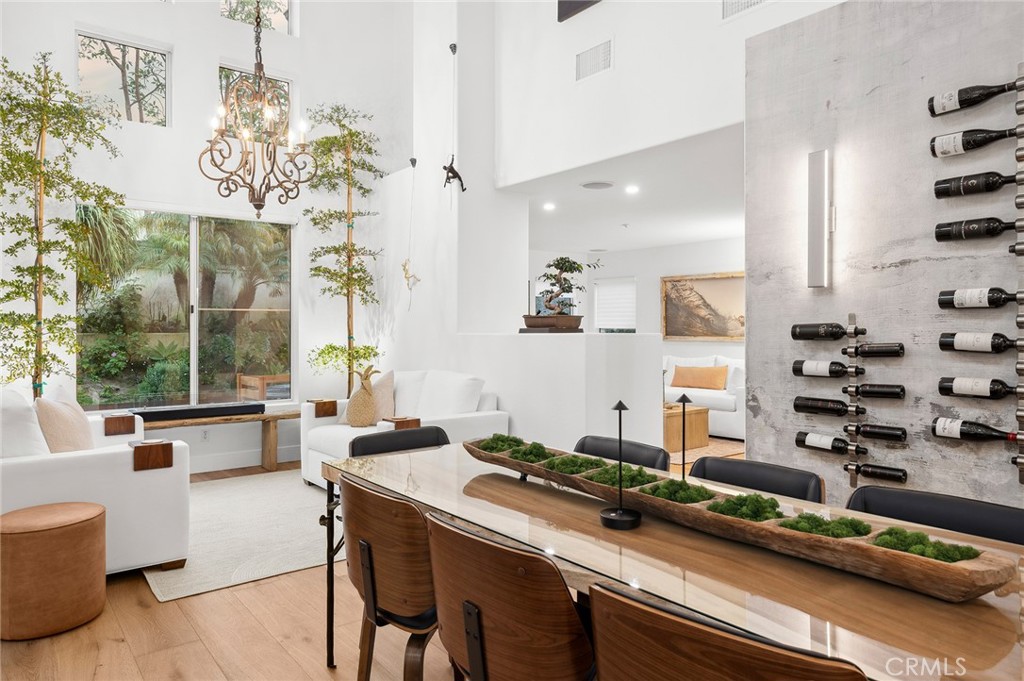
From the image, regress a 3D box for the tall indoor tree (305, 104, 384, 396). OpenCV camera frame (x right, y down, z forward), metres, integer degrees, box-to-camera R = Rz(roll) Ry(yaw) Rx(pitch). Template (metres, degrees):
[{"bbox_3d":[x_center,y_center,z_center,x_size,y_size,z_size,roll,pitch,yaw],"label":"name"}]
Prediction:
[{"bbox_3d":[-1.572,-0.546,6.172,0.740,3.420,0.740,-1,1,-39],"label":"tall indoor tree"}]

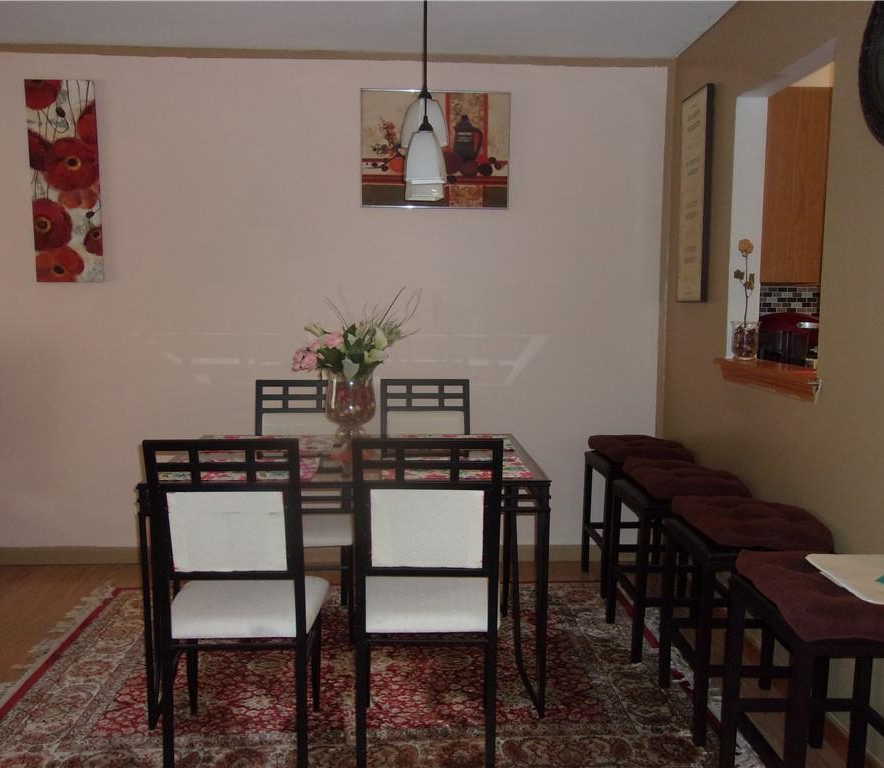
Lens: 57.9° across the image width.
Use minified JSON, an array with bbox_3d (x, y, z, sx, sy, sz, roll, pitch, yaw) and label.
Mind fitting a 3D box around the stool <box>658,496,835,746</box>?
[{"bbox_3d":[0.926,0.714,2.497,0.378,0.665,0.405,0,6,-3],"label":"stool"}]

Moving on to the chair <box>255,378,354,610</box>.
[{"bbox_3d":[-0.561,0.496,3.110,0.431,0.961,0.535,0,6,-3],"label":"chair"}]

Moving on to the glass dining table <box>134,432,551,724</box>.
[{"bbox_3d":[-0.307,0.629,2.830,1.231,0.757,0.835,0,6,-3],"label":"glass dining table"}]

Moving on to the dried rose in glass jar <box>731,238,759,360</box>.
[{"bbox_3d":[1.173,-0.326,3.090,0.106,0.468,0.106,0,6,-3],"label":"dried rose in glass jar"}]

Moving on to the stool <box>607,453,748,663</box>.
[{"bbox_3d":[0.871,0.650,3.058,0.392,0.672,0.405,0,6,-3],"label":"stool"}]

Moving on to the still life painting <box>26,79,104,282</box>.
[{"bbox_3d":[-1.731,-0.924,3.663,0.305,0.911,0.030,0,6,-3],"label":"still life painting"}]

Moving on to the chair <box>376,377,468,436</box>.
[{"bbox_3d":[-0.057,0.483,3.243,0.431,0.961,0.535,0,6,-3],"label":"chair"}]

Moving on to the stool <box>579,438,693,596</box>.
[{"bbox_3d":[0.881,0.585,3.667,0.392,0.672,0.411,0,6,-3],"label":"stool"}]

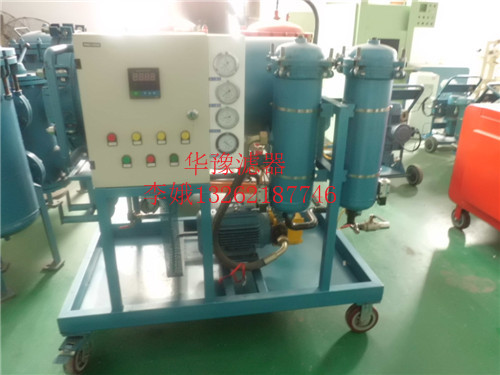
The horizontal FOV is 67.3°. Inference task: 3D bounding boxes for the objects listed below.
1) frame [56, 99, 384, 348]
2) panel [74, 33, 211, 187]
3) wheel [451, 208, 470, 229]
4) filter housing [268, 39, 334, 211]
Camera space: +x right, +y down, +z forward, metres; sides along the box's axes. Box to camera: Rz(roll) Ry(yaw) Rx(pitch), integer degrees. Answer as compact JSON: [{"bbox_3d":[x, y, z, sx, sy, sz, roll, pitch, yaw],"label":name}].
[{"bbox_3d":[-0.136,0.004,1.847,1.400,0.920,0.820,-3,22,-9],"label":"frame"},{"bbox_3d":[-0.357,-0.277,1.355,0.406,0.506,0.200,-3,22,-9],"label":"panel"},{"bbox_3d":[1.598,0.234,2.848,0.052,0.157,0.156,-1,21,-5],"label":"wheel"},{"bbox_3d":[0.182,-0.218,1.473,0.235,0.690,0.235,1,22,0],"label":"filter housing"}]

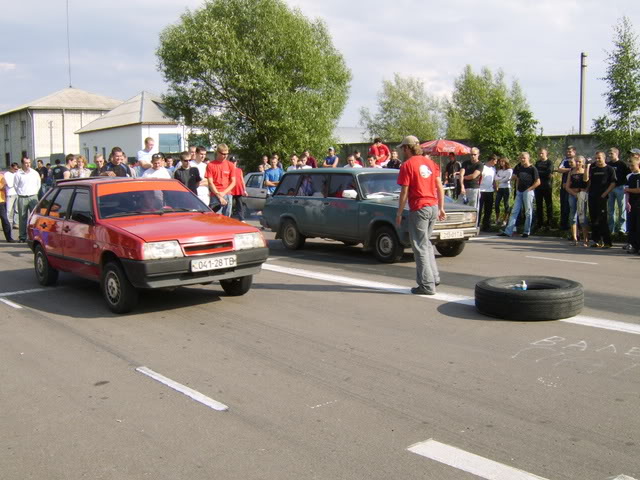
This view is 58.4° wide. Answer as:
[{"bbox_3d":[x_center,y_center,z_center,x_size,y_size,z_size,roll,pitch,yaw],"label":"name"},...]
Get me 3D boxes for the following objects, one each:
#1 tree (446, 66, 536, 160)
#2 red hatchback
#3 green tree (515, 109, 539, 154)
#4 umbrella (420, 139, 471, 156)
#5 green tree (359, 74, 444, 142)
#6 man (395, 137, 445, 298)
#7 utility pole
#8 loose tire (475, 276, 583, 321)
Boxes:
[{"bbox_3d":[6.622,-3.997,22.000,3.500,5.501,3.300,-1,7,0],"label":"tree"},{"bbox_3d":[-2.385,-0.090,7.270,1.650,1.400,4.000,-7,9,-41],"label":"red hatchback"},{"bbox_3d":[6.517,-2.454,18.000,1.000,3.357,1.000,-1,7,0],"label":"green tree"},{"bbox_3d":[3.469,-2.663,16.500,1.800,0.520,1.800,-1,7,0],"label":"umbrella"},{"bbox_3d":[3.697,-4.591,26.000,3.900,5.856,3.700,-1,7,0],"label":"green tree"},{"bbox_3d":[1.219,-0.289,6.780,0.560,1.800,0.480,-4,7,-25],"label":"man"},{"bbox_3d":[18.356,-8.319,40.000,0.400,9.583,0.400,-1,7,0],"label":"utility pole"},{"bbox_3d":[2.137,0.580,5.879,1.050,0.245,1.050,-1,7,0],"label":"loose tire"}]

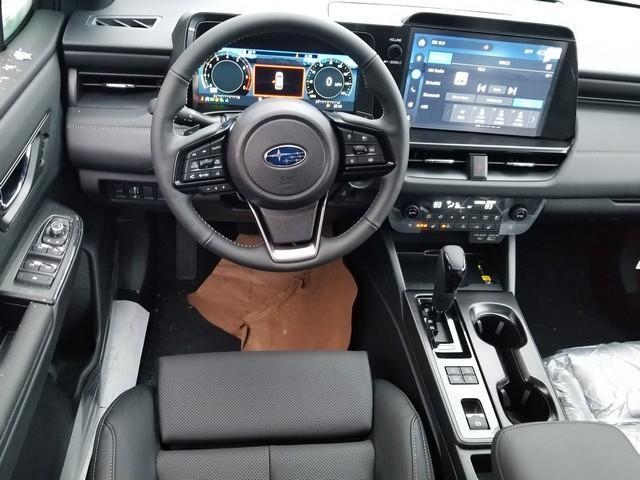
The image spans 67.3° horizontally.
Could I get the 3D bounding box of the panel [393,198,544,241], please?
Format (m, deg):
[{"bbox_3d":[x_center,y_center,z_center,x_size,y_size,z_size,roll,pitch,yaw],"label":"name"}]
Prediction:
[{"bbox_3d":[0.283,-0.040,0.930,0.298,0.075,0.035,2,18,-6],"label":"panel"}]

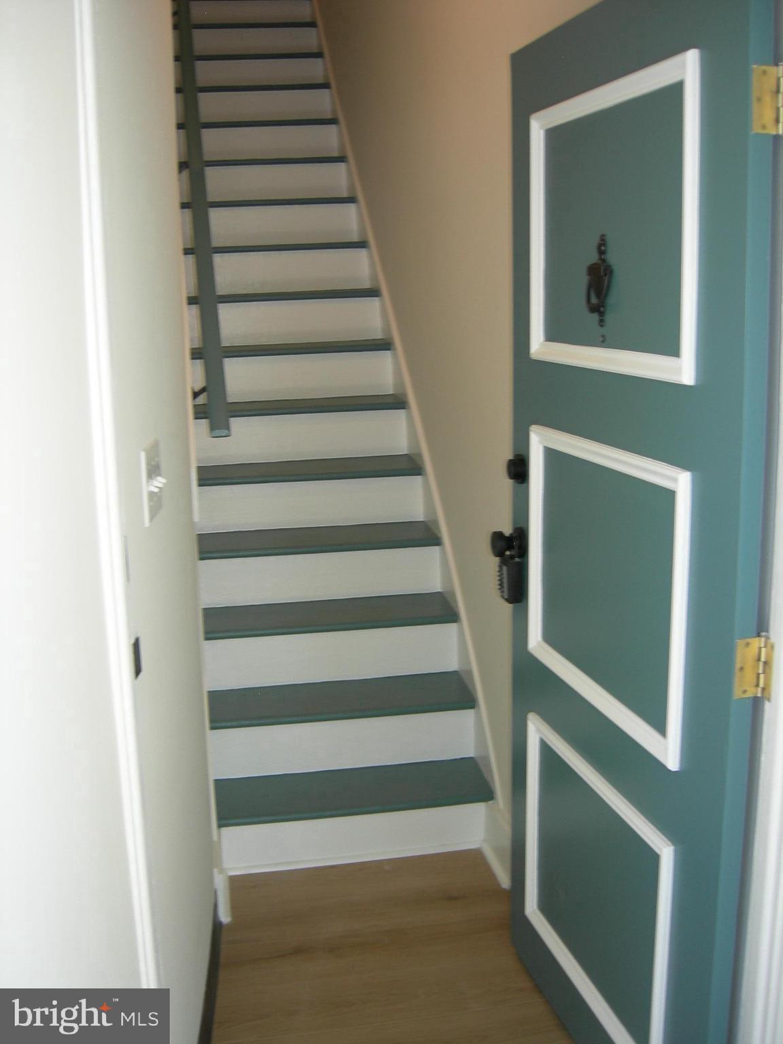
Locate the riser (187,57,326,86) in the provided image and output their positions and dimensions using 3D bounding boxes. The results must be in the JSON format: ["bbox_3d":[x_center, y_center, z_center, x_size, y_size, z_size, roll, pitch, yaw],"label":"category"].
[{"bbox_3d":[-0.708,-2.230,5.465,0.770,0.178,0.020,-3,11,-8],"label":"riser"}]

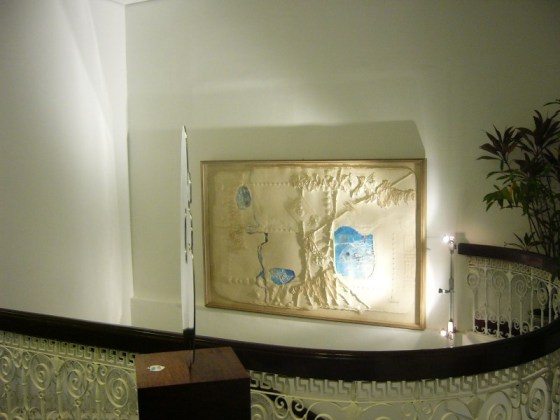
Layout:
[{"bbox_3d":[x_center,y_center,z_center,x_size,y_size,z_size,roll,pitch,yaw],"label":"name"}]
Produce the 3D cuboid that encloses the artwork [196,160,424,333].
[{"bbox_3d":[0.264,0.292,5.575,2.310,1.550,0.080,1,6,23],"label":"artwork"}]

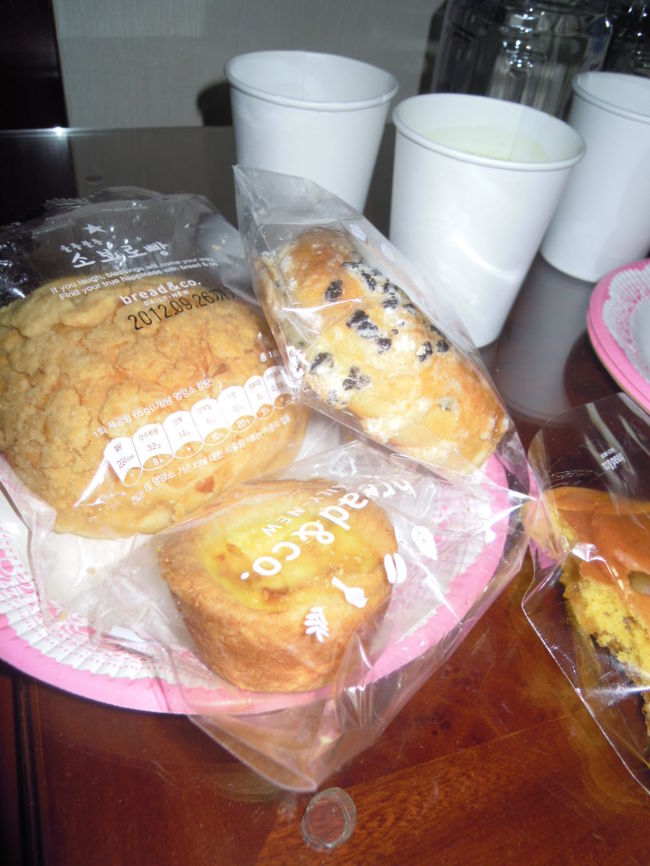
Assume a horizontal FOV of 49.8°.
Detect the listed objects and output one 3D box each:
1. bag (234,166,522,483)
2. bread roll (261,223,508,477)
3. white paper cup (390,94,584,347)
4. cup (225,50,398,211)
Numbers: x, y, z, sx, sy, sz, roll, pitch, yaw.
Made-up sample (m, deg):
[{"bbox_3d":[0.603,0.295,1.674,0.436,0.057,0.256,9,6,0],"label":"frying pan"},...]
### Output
[{"bbox_3d":[0.014,-0.041,0.251,0.057,0.043,0.160,-17,49,-26],"label":"bag"},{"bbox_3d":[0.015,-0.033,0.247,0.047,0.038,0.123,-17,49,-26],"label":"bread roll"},{"bbox_3d":[0.060,-0.088,0.300,0.076,0.086,0.076,8,41,0],"label":"white paper cup"},{"bbox_3d":[-0.010,-0.121,0.327,0.076,0.086,0.076,5,41,-4],"label":"cup"}]

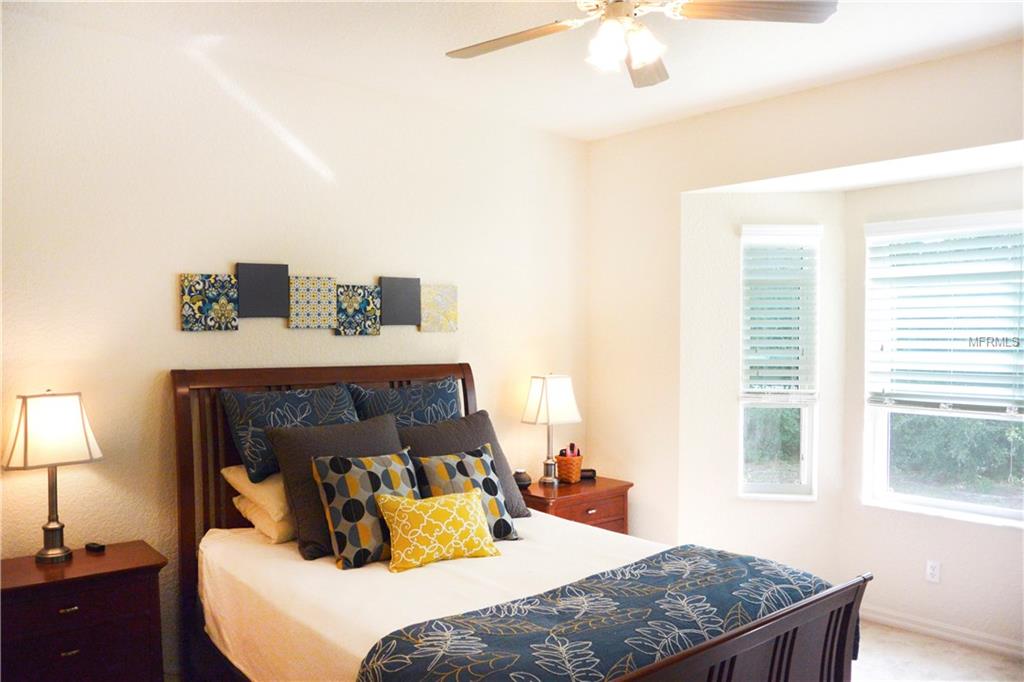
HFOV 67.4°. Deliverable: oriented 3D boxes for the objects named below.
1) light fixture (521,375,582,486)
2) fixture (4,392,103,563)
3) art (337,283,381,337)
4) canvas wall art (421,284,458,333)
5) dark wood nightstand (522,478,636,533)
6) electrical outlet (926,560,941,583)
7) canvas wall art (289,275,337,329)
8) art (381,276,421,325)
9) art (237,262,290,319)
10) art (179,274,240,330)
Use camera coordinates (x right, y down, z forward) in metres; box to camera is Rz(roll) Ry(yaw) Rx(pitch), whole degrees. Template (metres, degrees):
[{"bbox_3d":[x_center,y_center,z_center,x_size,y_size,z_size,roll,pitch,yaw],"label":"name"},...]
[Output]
[{"bbox_3d":[0.228,0.526,4.571,0.335,0.630,0.230,0,1,-40],"label":"light fixture"},{"bbox_3d":[-1.768,0.524,2.965,0.315,0.635,0.220,0,1,-40],"label":"fixture"},{"bbox_3d":[-0.789,-0.154,3.916,0.252,0.255,0.025,0,1,-40],"label":"art"},{"bbox_3d":[-0.407,-0.177,4.235,0.252,0.255,0.025,0,1,-40],"label":"canvas wall art"},{"bbox_3d":[0.332,1.193,4.471,0.671,0.700,0.400,0,1,-40],"label":"dark wood nightstand"},{"bbox_3d":[2.194,1.200,3.995,0.010,0.115,0.072,0,1,-40],"label":"electrical outlet"},{"bbox_3d":[-0.979,-0.186,3.757,0.252,0.255,0.025,0,1,-40],"label":"canvas wall art"},{"bbox_3d":[-0.599,-0.209,4.074,0.252,0.255,0.025,0,1,-40],"label":"art"},{"bbox_3d":[-1.170,-0.235,3.596,0.252,0.255,0.025,0,1,-40],"label":"art"},{"bbox_3d":[-1.356,-0.170,3.442,0.252,0.255,0.025,0,1,-40],"label":"art"}]

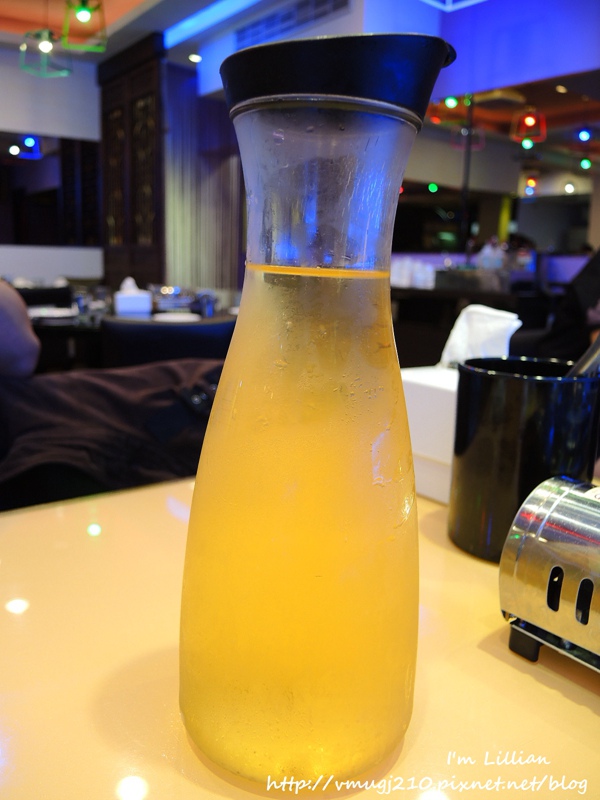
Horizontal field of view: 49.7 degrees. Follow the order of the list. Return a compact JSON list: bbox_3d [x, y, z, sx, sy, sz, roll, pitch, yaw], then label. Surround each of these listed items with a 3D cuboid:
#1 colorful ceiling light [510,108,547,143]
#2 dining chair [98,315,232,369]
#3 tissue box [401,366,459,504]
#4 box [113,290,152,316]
[{"bbox_3d":[1.801,-2.163,5.100,0.190,0.220,0.190,0,13,-14],"label":"colorful ceiling light"},{"bbox_3d":[-0.342,0.141,1.876,0.470,0.780,0.520,-2,13,-21],"label":"dining chair"},{"bbox_3d":[0.142,0.028,0.600,0.118,0.096,0.114,14,16,41],"label":"tissue box"},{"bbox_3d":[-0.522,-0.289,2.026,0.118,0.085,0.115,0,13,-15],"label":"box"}]

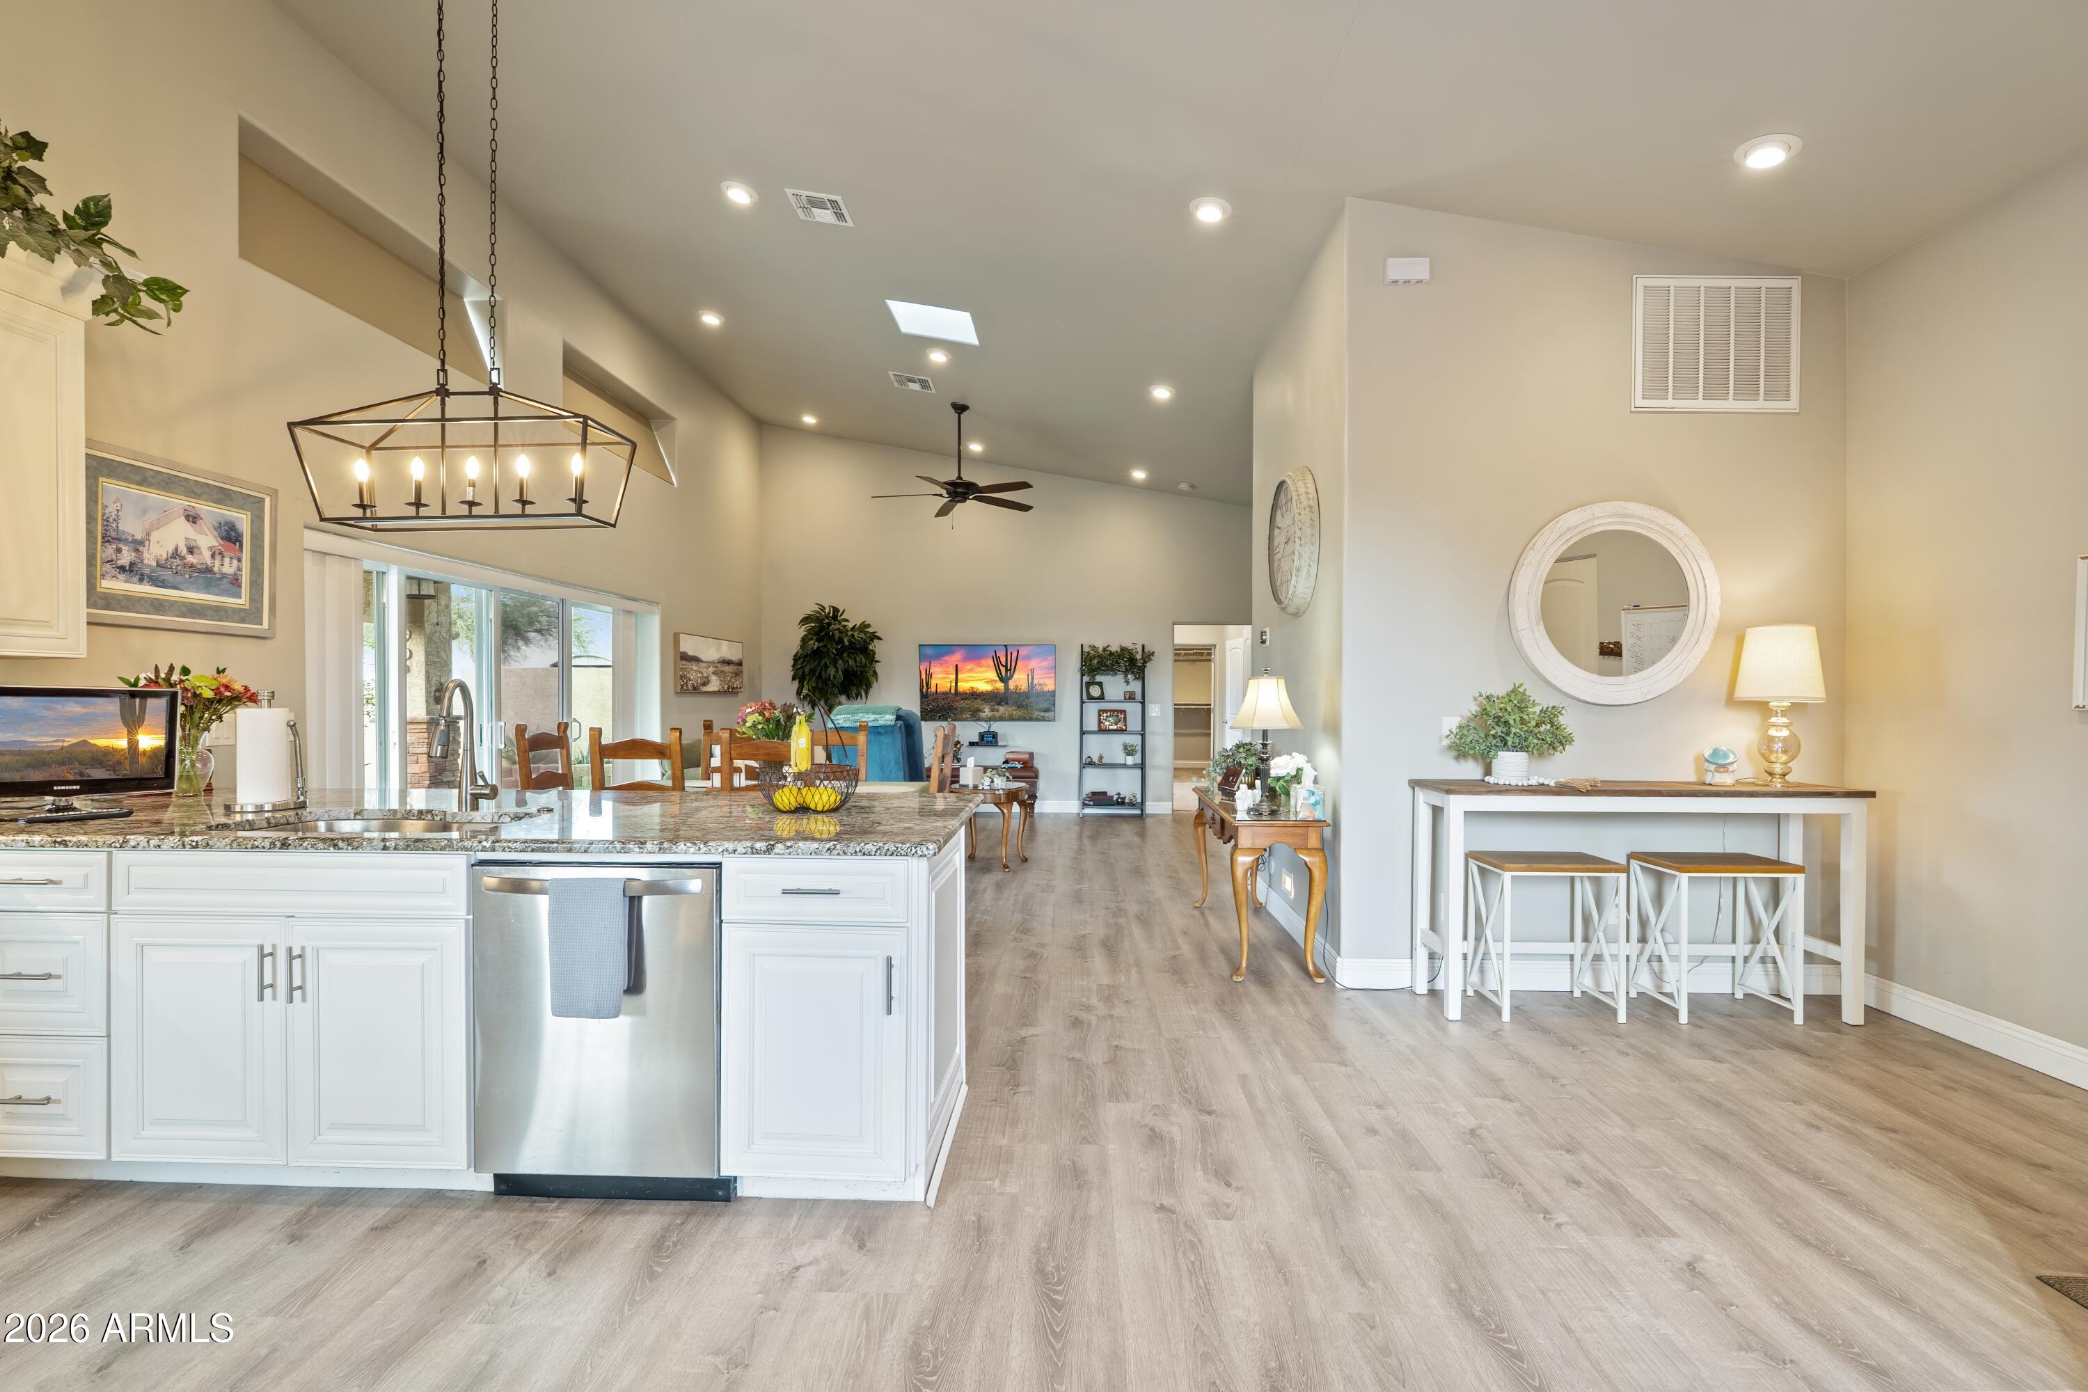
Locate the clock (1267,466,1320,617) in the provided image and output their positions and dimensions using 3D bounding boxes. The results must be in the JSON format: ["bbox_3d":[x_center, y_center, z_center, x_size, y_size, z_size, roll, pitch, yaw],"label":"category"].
[{"bbox_3d":[1.291,-0.797,4.827,0.085,0.775,0.775,0,0,2],"label":"clock"}]

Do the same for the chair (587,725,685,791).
[{"bbox_3d":[-2.044,0.715,4.894,0.460,1.100,0.500,0,0,2],"label":"chair"}]

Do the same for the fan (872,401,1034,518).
[{"bbox_3d":[-0.751,-2.117,8.033,1.450,0.870,1.450,0,0,2],"label":"fan"}]

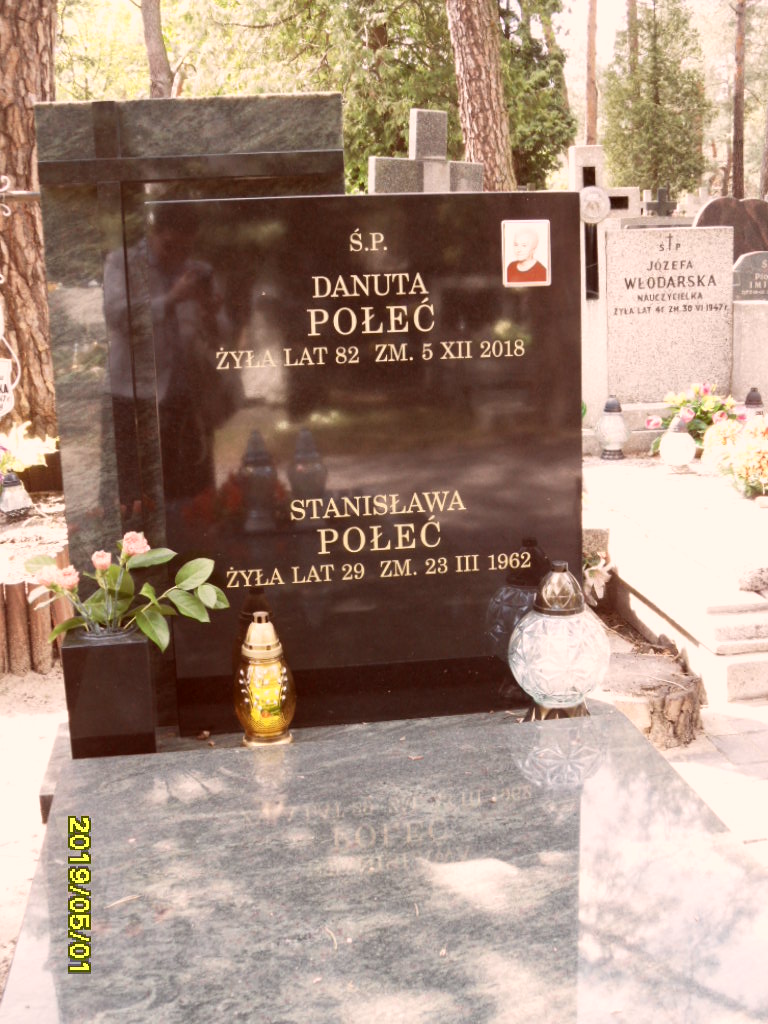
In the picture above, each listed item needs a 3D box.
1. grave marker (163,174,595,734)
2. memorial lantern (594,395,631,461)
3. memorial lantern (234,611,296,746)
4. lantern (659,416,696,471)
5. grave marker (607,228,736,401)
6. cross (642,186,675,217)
[{"bbox_3d":[-0.016,-0.080,2.230,0.782,0.988,0.060,-3,12,-7],"label":"grave marker"},{"bbox_3d":[1.052,-0.390,5.434,0.160,0.278,0.160,-3,12,-7],"label":"memorial lantern"},{"bbox_3d":[-0.217,0.306,2.158,0.112,0.256,0.112,-3,12,-7],"label":"memorial lantern"},{"bbox_3d":[1.284,-0.300,5.176,0.159,0.220,0.159,-3,12,-7],"label":"lantern"},{"bbox_3d":[1.354,-0.935,5.672,0.618,0.808,0.100,-3,12,-7],"label":"grave marker"},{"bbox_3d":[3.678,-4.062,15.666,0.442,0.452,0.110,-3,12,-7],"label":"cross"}]

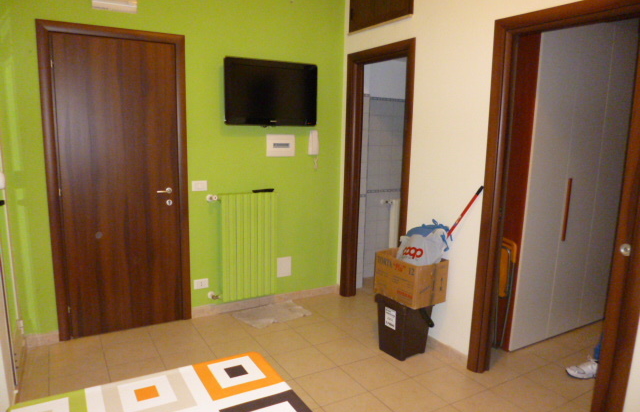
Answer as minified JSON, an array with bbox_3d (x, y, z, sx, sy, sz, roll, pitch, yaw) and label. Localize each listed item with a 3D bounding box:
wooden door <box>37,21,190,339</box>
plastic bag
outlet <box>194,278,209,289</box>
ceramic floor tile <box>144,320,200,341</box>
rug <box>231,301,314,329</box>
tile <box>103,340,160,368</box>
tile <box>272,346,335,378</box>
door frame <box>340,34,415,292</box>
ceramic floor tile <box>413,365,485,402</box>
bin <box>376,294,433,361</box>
[{"bbox_3d":[-1.454,-0.147,3.280,0.935,2.215,0.080,-4,10,-31],"label":"wooden door"},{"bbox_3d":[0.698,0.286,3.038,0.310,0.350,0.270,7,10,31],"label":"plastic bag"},{"bbox_3d":[-0.979,0.643,3.665,0.120,0.080,0.010,-4,10,-31],"label":"outlet"},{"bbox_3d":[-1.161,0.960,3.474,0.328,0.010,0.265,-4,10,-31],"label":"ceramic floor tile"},{"bbox_3d":[-0.390,0.920,3.790,0.560,0.010,0.350,-5,11,-37],"label":"rug"},{"bbox_3d":[-1.291,1.021,3.053,0.328,0.010,0.328,-4,10,-31],"label":"tile"},{"bbox_3d":[-0.099,1.056,2.984,0.331,0.010,0.328,-4,10,-31],"label":"tile"},{"bbox_3d":[0.497,-0.175,3.736,0.140,2.220,0.860,-4,10,-31],"label":"door frame"},{"bbox_3d":[0.804,1.110,2.768,0.331,0.010,0.328,-4,10,-31],"label":"ceramic floor tile"},{"bbox_3d":[0.595,0.836,3.138,0.310,0.410,0.285,-5,11,-35],"label":"bin"}]

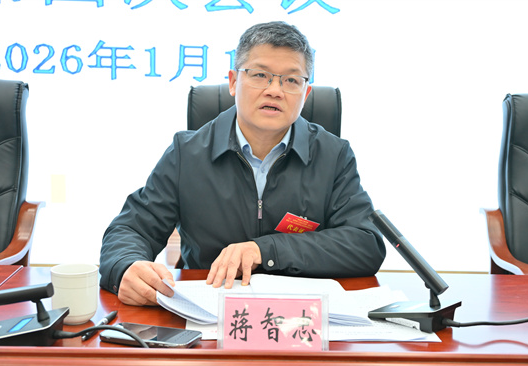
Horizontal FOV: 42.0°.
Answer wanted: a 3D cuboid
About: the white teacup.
[{"bbox_3d":[-0.355,0.209,1.287,0.089,0.100,0.089,1,7,0],"label":"white teacup"}]

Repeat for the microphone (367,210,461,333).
[{"bbox_3d":[0.275,0.163,1.301,0.175,0.205,0.095,6,9,36],"label":"microphone"}]

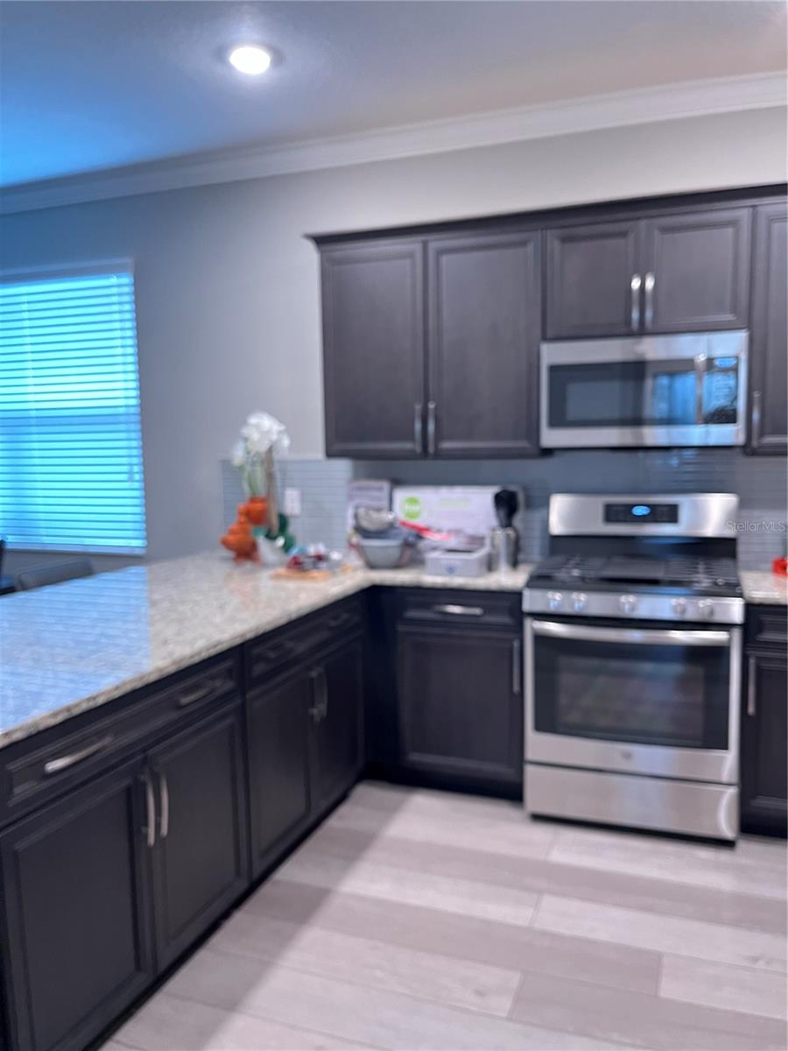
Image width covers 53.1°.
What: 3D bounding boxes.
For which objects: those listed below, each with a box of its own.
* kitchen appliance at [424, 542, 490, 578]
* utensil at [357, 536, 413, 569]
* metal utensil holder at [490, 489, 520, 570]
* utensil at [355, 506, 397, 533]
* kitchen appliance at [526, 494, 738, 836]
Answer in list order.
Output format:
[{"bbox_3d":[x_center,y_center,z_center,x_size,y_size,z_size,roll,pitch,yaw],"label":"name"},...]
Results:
[{"bbox_3d":[0.275,0.149,3.344,0.235,0.095,0.195,1,6,20],"label":"kitchen appliance"},{"bbox_3d":[-0.030,0.121,3.498,0.225,0.130,0.225,1,6,20],"label":"utensil"},{"bbox_3d":[0.477,0.020,3.379,0.115,0.340,0.115,1,6,20],"label":"metal utensil holder"},{"bbox_3d":[-0.080,-0.024,3.529,0.185,0.110,0.185,-1,5,0],"label":"utensil"},{"bbox_3d":[0.959,0.508,3.157,0.760,1.220,0.710,1,6,20],"label":"kitchen appliance"}]

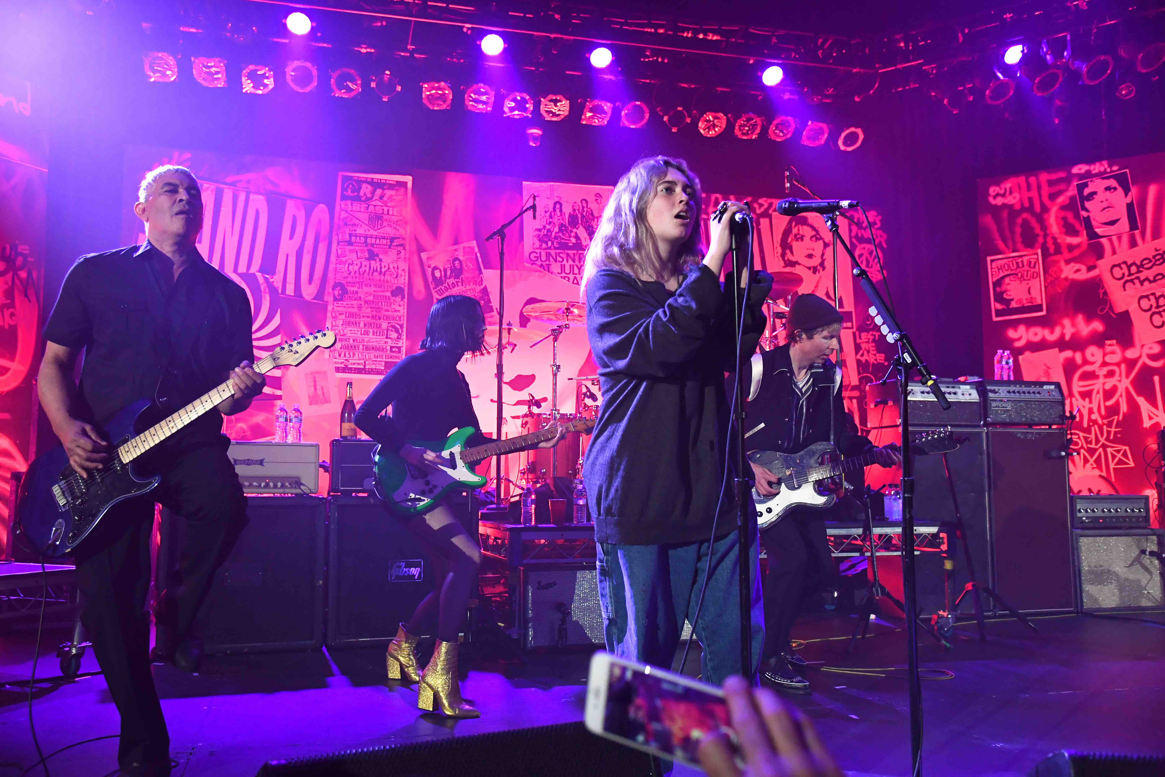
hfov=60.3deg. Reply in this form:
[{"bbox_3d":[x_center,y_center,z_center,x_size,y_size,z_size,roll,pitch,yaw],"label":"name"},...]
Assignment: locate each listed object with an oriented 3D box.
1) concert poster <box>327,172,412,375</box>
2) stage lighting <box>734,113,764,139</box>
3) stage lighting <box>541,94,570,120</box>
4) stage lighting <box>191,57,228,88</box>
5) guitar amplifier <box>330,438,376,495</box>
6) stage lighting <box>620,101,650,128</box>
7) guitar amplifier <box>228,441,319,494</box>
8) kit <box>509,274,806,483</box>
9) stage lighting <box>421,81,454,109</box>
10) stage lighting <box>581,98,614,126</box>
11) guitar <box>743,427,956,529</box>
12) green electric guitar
[{"bbox_3d":[-1.809,-0.977,8.583,0.624,1.752,0.010,3,-6,-16],"label":"concert poster"},{"bbox_3d":[1.481,-2.421,9.149,0.250,0.250,0.300,0,26,-5],"label":"stage lighting"},{"bbox_3d":[-0.259,-2.521,8.779,0.260,0.300,0.260,1,-48,-13],"label":"stage lighting"},{"bbox_3d":[-2.956,-2.548,8.014,0.260,0.260,0.340,1,24,-16],"label":"stage lighting"},{"bbox_3d":[-0.999,0.429,5.473,0.720,0.291,0.250,1,-5,-14],"label":"guitar amplifier"},{"bbox_3d":[0.430,-2.495,8.972,0.260,0.260,0.340,1,30,-16],"label":"stage lighting"},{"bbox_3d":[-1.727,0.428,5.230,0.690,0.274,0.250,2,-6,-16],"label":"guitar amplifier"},{"bbox_3d":[0.419,0.053,6.680,1.880,1.550,1.400,1,-5,-14],"label":"kit"},{"bbox_3d":[-1.224,-2.488,8.422,0.250,0.250,0.300,1,25,-12],"label":"stage lighting"},{"bbox_3d":[0.110,-2.540,9.034,0.265,0.290,0.275,2,-49,-17],"label":"stage lighting"},{"bbox_3d":[1.111,0.328,4.200,1.000,0.330,0.075,-14,-6,-9],"label":"guitar"},{"bbox_3d":[-0.331,0.235,3.929,0.990,0.325,0.075,-16,-28,-19],"label":"green electric guitar"}]

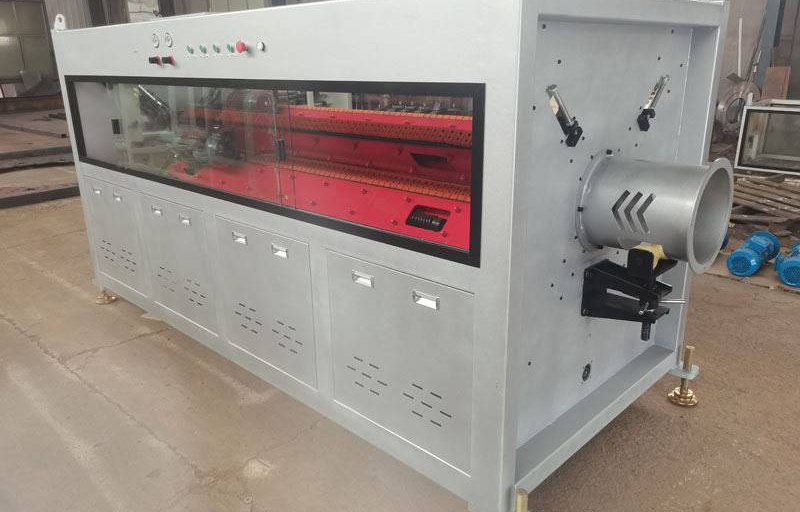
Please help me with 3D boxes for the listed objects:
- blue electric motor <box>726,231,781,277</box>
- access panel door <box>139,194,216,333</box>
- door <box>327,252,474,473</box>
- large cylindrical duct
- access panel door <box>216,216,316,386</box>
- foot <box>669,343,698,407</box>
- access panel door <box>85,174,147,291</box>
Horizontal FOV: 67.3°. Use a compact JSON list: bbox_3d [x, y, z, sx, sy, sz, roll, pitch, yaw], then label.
[{"bbox_3d":[2.640,0.000,4.500,0.260,0.270,0.450,15,24,41],"label":"blue electric motor"},{"bbox_3d":[-1.166,0.026,3.172,0.699,0.644,0.020,16,24,42],"label":"access panel door"},{"bbox_3d":[-0.016,0.351,2.112,0.689,0.644,0.020,16,24,42],"label":"door"},{"bbox_3d":[0.874,-0.162,2.068,0.380,0.390,0.390,16,24,42],"label":"large cylindrical duct"},{"bbox_3d":[-0.588,0.189,2.640,0.693,0.644,0.020,16,24,42],"label":"access panel door"},{"bbox_3d":[1.355,0.556,2.845,0.130,0.285,0.130,16,24,42],"label":"foot"},{"bbox_3d":[-1.748,-0.139,3.709,0.700,0.644,0.020,16,24,42],"label":"access panel door"}]

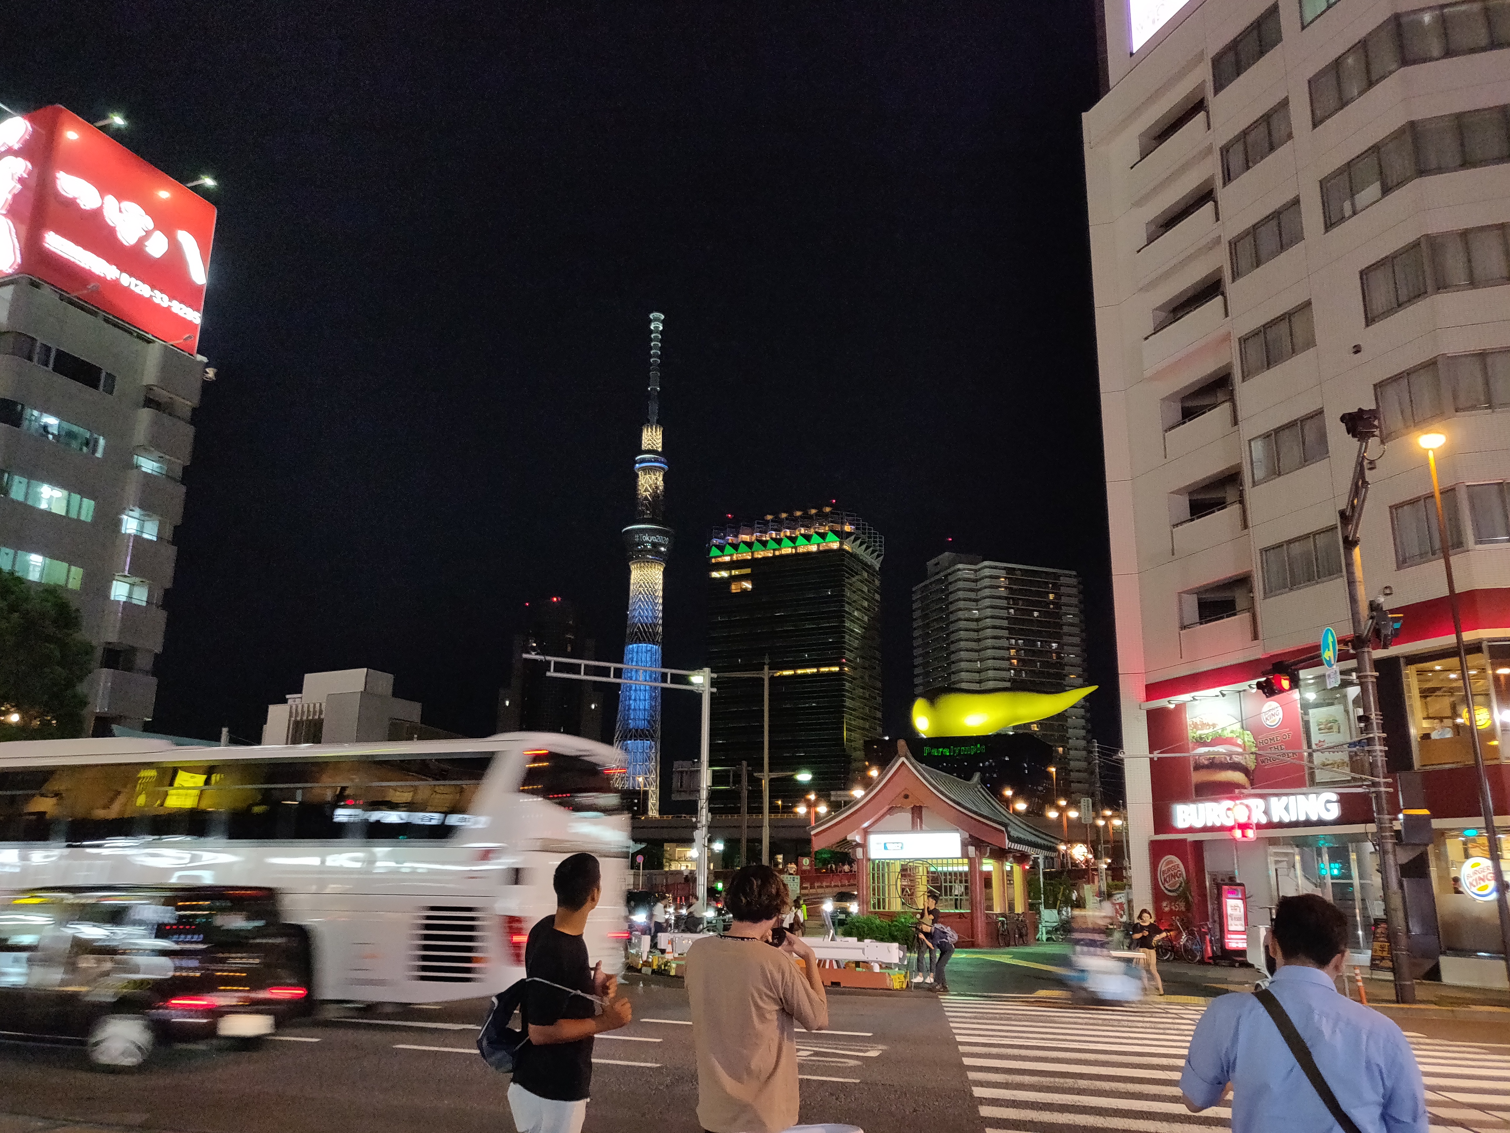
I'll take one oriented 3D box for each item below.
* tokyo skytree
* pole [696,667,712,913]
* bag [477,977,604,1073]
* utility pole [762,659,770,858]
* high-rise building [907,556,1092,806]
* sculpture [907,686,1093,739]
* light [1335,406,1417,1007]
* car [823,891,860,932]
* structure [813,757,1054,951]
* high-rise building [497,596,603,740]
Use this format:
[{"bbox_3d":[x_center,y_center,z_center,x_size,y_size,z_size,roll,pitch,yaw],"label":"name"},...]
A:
[{"bbox_3d":[-116.810,4.185,1201.161,64.000,634.000,62.000,3,-16,-6],"label":"tokyo skytree"},{"bbox_3d":[-1.813,8.449,40.680,0.400,9.400,0.400,1,-16,0],"label":"pole"},{"bbox_3d":[-0.815,1.725,4.137,0.400,0.350,0.280,9,-17,-26],"label":"bag"},{"bbox_3d":[0.424,8.485,41.230,0.240,9.900,0.240,1,-16,0],"label":"utility pole"},{"bbox_3d":[69.647,43.727,310.431,36.000,88.000,32.500,7,-16,-19],"label":"high-rise building"},{"bbox_3d":[59.454,35.187,261.572,44.000,11.500,10.000,-3,-16,13],"label":"sculpture"},{"bbox_3d":[11.081,2.132,19.524,0.550,10.500,0.550,-8,-18,29],"label":"light"},{"bbox_3d":[3.718,14.612,46.648,1.720,1.500,4.500,0,-16,4],"label":"car"},{"bbox_3d":[5.750,8.620,33.336,6.000,5.400,6.800,-7,-17,26],"label":"structure"},{"bbox_3d":[-64.713,52.782,342.179,31.500,82.000,28.000,5,-16,-13],"label":"high-rise building"}]

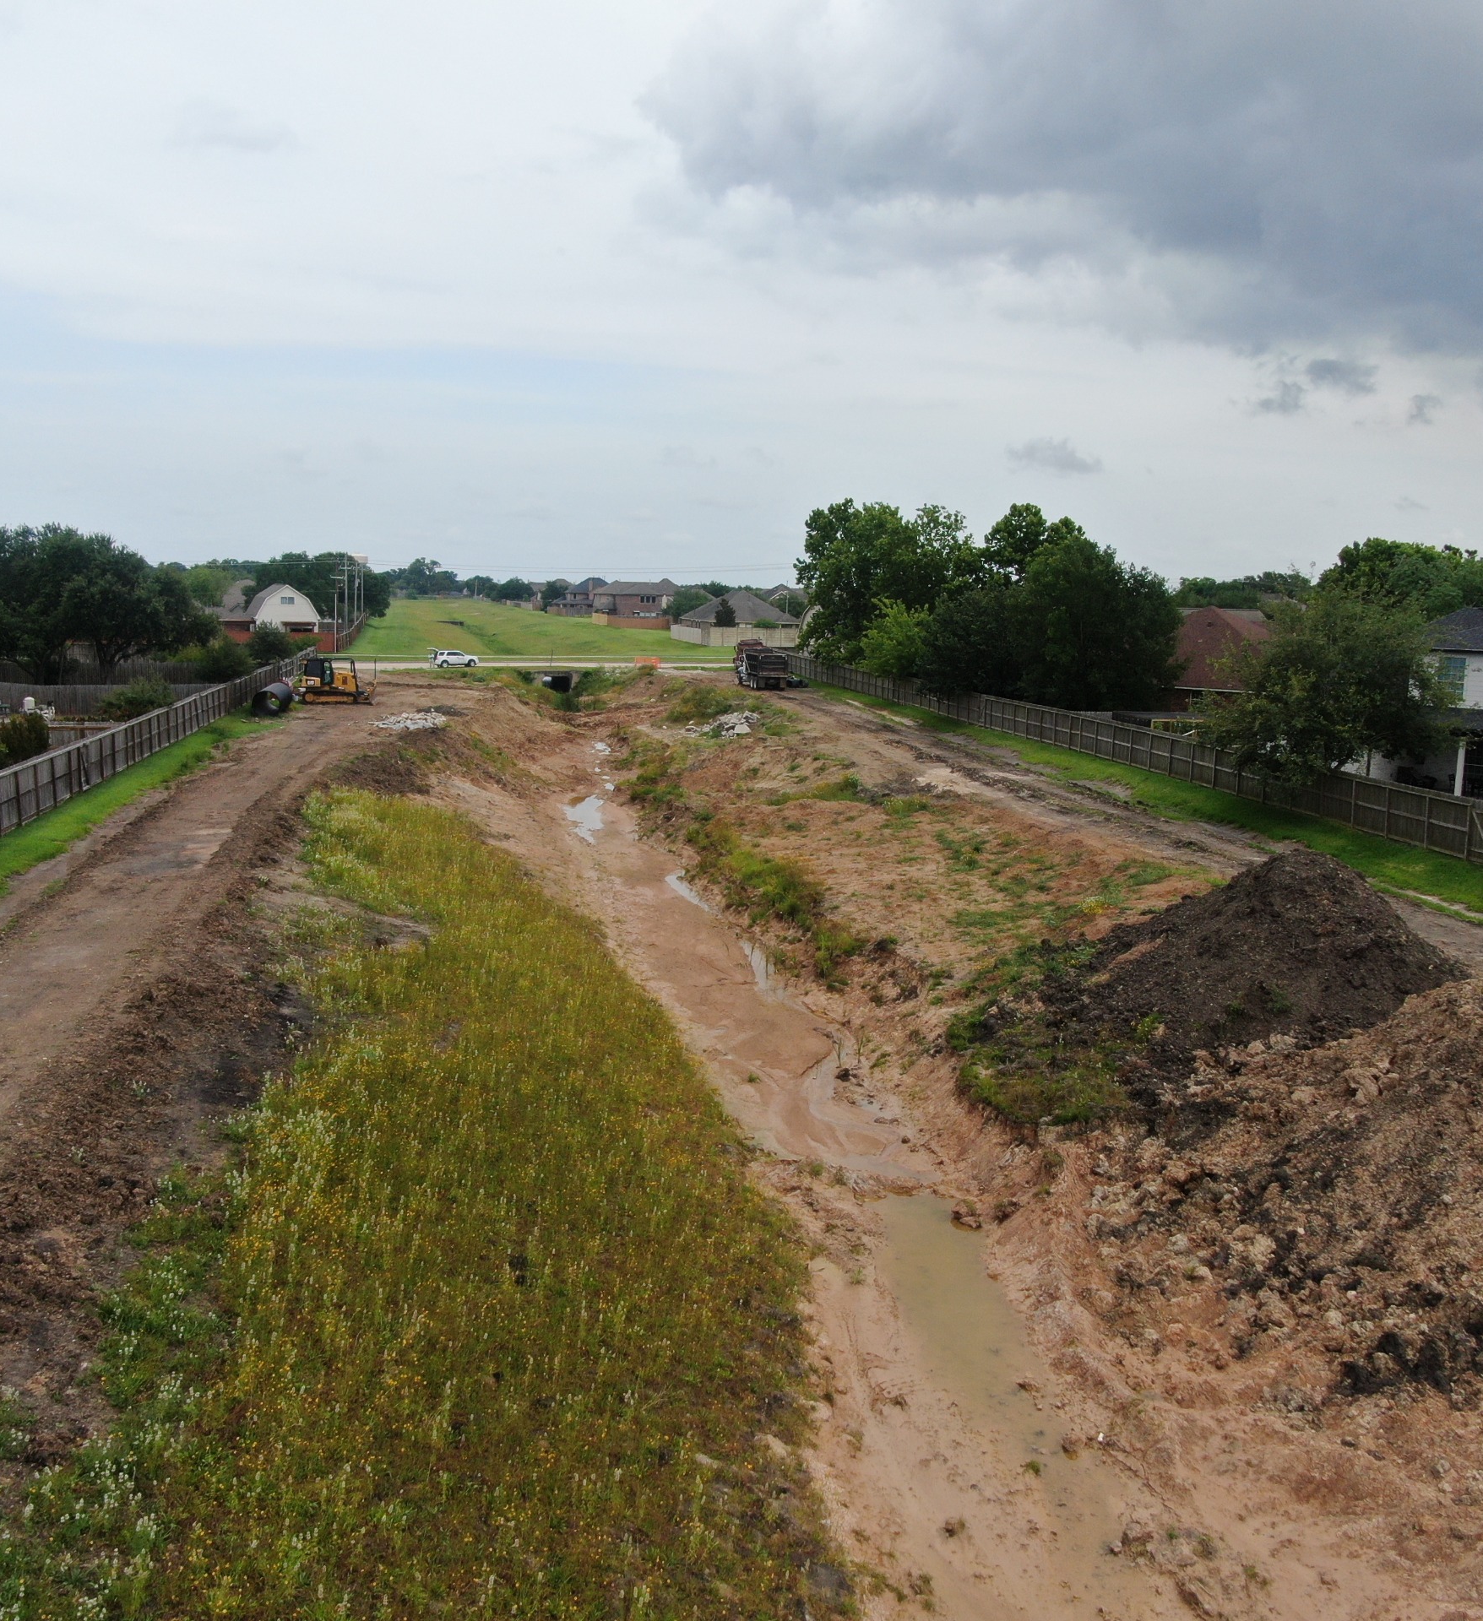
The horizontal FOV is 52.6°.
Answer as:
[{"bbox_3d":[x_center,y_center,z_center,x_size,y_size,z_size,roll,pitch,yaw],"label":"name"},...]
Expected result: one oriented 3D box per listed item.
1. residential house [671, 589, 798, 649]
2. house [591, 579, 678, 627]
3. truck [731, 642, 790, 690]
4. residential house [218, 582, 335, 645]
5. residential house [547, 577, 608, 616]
[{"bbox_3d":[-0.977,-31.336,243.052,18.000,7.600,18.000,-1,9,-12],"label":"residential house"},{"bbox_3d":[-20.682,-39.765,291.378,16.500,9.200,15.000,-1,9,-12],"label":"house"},{"bbox_3d":[1.785,-12.464,132.122,2.600,3.650,8.600,-1,9,-15],"label":"truck"},{"bbox_3d":[-65.876,-27.672,210.373,15.000,8.300,14.000,-2,9,-20],"label":"residential house"},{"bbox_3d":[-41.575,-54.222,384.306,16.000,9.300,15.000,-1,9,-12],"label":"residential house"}]

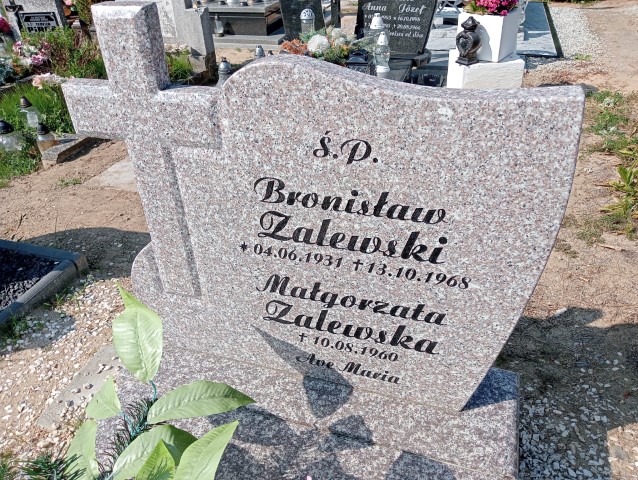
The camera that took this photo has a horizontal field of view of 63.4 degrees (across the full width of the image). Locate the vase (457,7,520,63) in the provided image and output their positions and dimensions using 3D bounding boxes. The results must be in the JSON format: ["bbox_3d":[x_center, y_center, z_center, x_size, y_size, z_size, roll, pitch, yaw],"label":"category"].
[{"bbox_3d":[1.228,-1.504,3.772,0.328,0.302,0.335,19,38,32],"label":"vase"}]

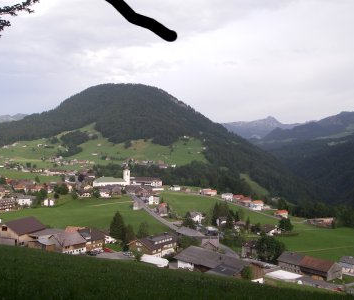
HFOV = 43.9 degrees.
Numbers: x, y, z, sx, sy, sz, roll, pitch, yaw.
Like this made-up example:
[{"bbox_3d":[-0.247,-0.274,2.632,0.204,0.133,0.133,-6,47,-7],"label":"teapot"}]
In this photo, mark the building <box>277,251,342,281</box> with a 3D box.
[{"bbox_3d":[73.770,64.100,244.920,13.800,9.700,31.000,-1,1,-41],"label":"building"}]

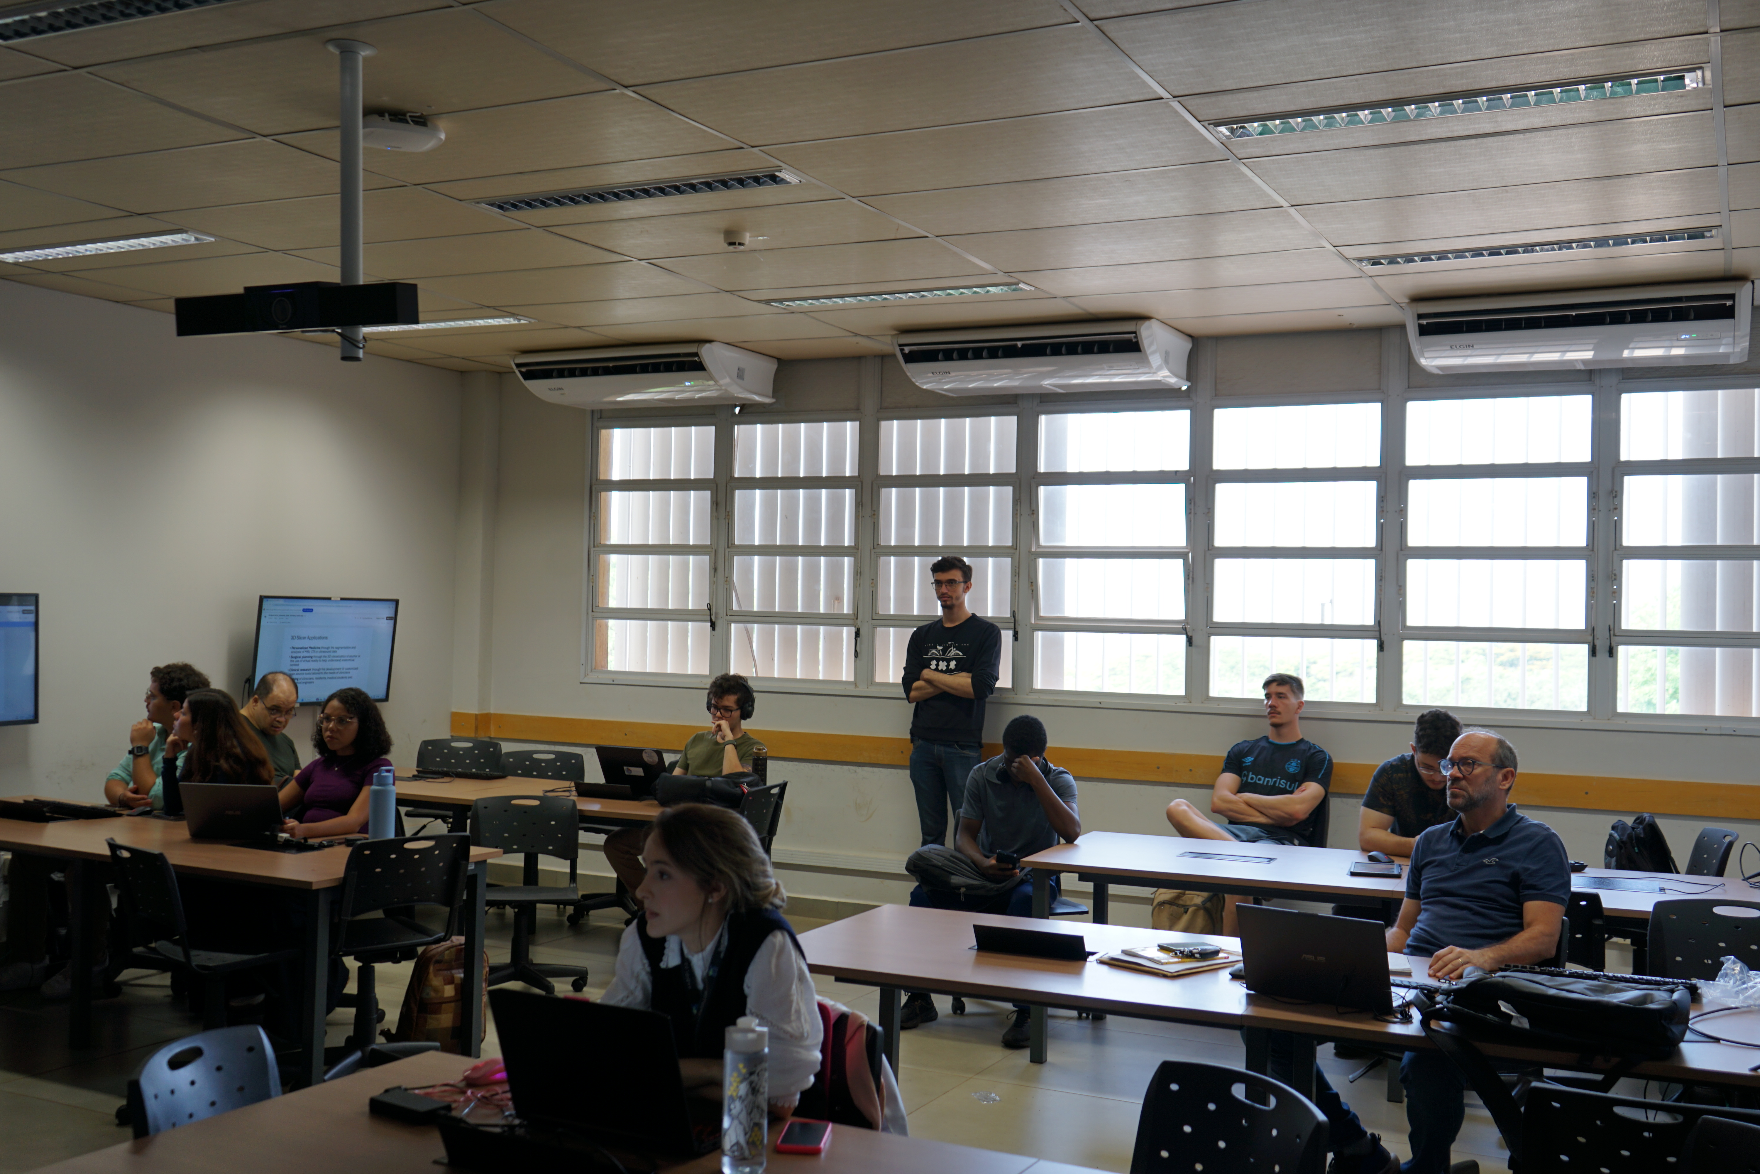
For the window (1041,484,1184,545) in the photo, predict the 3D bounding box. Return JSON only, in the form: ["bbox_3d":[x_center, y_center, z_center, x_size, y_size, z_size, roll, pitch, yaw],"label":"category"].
[{"bbox_3d":[1.139,-0.349,8.157,0.744,0.304,0.030,1,5,27],"label":"window"}]

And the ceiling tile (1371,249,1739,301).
[{"bbox_3d":[2.600,-1.202,6.449,1.240,0.030,0.603,1,-1,26],"label":"ceiling tile"}]

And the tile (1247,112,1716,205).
[{"bbox_3d":[1.745,-1.247,4.835,1.240,0.030,0.603,1,-1,26],"label":"tile"}]

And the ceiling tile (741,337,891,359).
[{"bbox_3d":[-0.522,-1.239,8.639,1.240,0.020,0.584,1,-1,27],"label":"ceiling tile"}]

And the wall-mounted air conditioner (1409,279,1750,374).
[{"bbox_3d":[2.888,-1.046,6.886,1.280,0.237,0.643,1,-1,27],"label":"wall-mounted air conditioner"}]

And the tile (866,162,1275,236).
[{"bbox_3d":[0.615,-1.242,5.318,1.250,0.020,0.620,1,0,26],"label":"tile"}]

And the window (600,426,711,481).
[{"bbox_3d":[-1.255,-0.748,9.322,0.800,0.320,0.050,1,0,26],"label":"window"}]

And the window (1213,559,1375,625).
[{"bbox_3d":[1.888,0.024,7.592,0.738,0.295,0.030,1,-1,27],"label":"window"}]

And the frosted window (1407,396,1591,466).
[{"bbox_3d":[2.730,-0.688,7.346,0.770,0.290,0.030,1,-1,27],"label":"frosted window"}]

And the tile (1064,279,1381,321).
[{"bbox_3d":[1.444,-1.213,7.000,1.250,0.020,0.620,1,0,26],"label":"tile"}]

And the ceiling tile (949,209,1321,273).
[{"bbox_3d":[0.891,-1.232,5.878,1.250,0.020,0.620,1,0,26],"label":"ceiling tile"}]

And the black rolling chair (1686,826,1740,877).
[{"bbox_3d":[3.052,1.377,6.539,0.600,0.860,0.580,1,0,3],"label":"black rolling chair"}]

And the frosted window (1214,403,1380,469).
[{"bbox_3d":[1.937,-0.695,7.742,0.773,0.288,0.030,1,-1,27],"label":"frosted window"}]

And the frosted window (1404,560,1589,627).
[{"bbox_3d":[2.701,0.032,7.303,0.763,0.317,0.040,1,-1,26],"label":"frosted window"}]

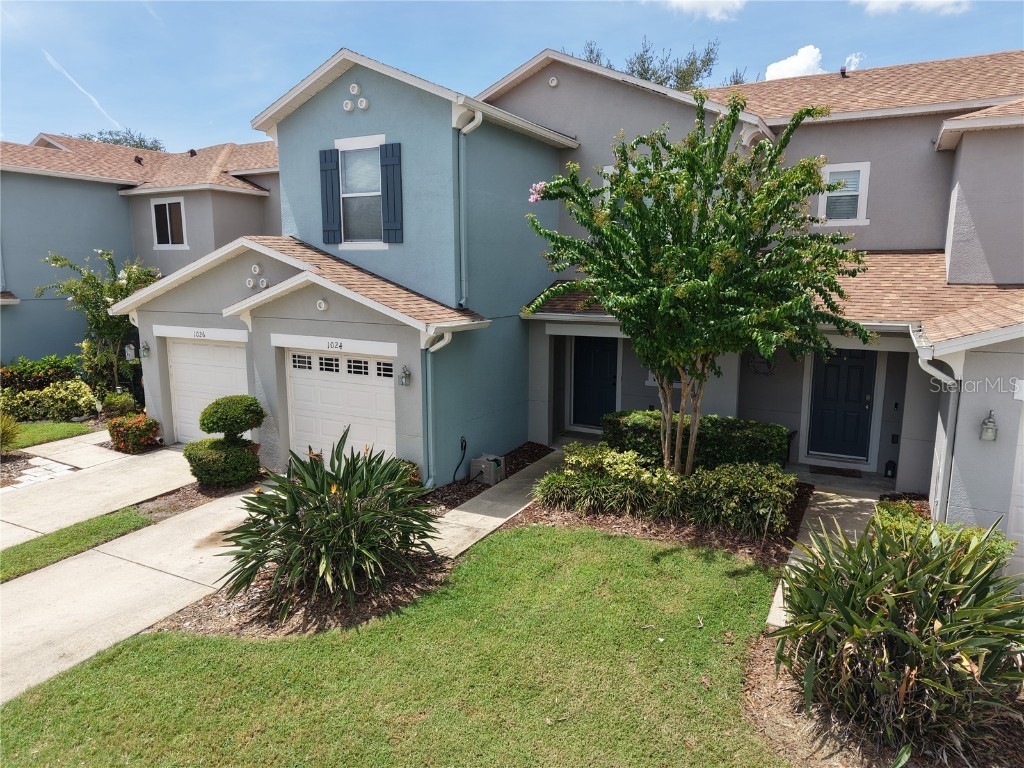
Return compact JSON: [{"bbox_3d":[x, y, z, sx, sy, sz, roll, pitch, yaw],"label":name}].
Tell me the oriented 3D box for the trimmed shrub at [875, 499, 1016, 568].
[{"bbox_3d":[4.819,1.847,8.007,1.400,0.760,1.900,5,11,27],"label":"trimmed shrub"}]

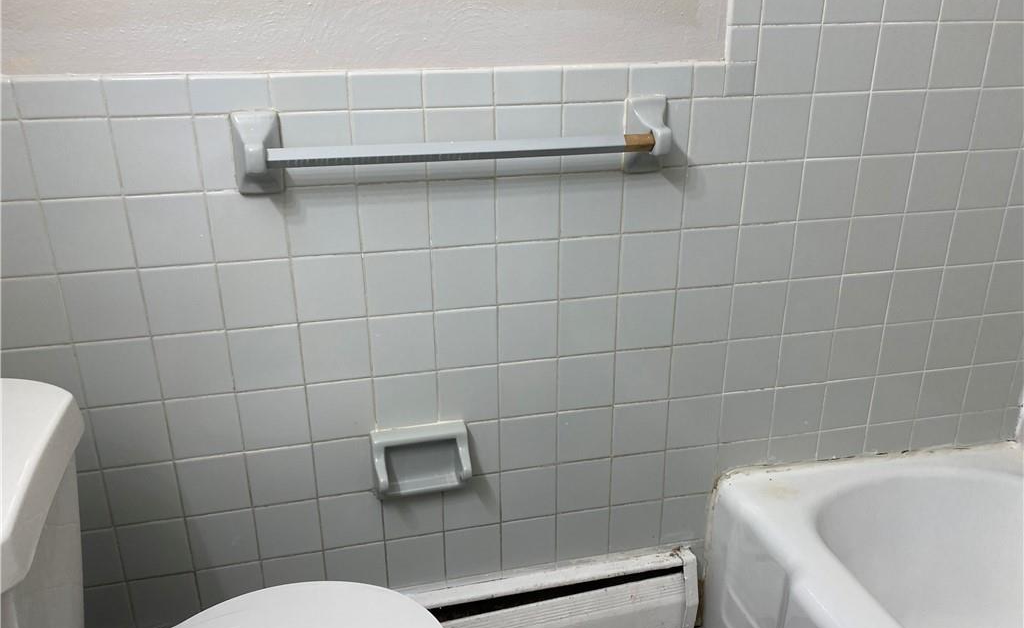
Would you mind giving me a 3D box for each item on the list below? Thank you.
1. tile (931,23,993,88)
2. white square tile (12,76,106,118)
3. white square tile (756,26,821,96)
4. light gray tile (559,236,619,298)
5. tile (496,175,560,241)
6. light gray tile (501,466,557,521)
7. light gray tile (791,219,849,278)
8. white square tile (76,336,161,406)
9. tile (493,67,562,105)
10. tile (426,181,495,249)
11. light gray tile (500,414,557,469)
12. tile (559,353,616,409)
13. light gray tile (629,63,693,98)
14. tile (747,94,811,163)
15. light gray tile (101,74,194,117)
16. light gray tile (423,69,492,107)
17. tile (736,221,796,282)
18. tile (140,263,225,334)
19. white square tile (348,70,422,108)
[{"bbox_3d":[0.774,-0.447,1.331,0.108,0.108,0.009,-5,22,-12],"label":"tile"},{"bbox_3d":[-0.610,-0.294,1.046,0.108,0.055,0.009,-5,21,-13],"label":"white square tile"},{"bbox_3d":[0.451,-0.417,1.264,0.108,0.108,0.010,-5,22,-12],"label":"white square tile"},{"bbox_3d":[0.129,-0.081,1.314,0.108,0.108,0.010,-5,21,-12],"label":"light gray tile"},{"bbox_3d":[0.027,-0.173,1.256,0.108,0.108,0.009,-5,21,-13],"label":"tile"},{"bbox_3d":[0.031,0.338,1.453,0.108,0.108,0.010,-5,22,-12],"label":"light gray tile"},{"bbox_3d":[0.562,-0.118,1.406,0.108,0.108,0.009,-5,22,-12],"label":"light gray tile"},{"bbox_3d":[-0.607,0.090,1.190,0.108,0.108,0.009,-5,21,-13],"label":"white square tile"},{"bbox_3d":[0.025,-0.353,1.189,0.108,0.055,0.009,-5,21,-13],"label":"tile"},{"bbox_3d":[-0.080,-0.163,1.232,0.108,0.108,0.010,-5,21,-12],"label":"tile"},{"bbox_3d":[0.030,0.234,1.413,0.108,0.108,0.010,-5,22,-12],"label":"light gray tile"},{"bbox_3d":[0.138,0.124,1.394,0.108,0.108,0.008,-5,22,-12],"label":"tile"},{"bbox_3d":[0.235,-0.373,1.228,0.108,0.054,0.010,-5,21,-12],"label":"light gray tile"},{"bbox_3d":[0.454,-0.314,1.304,0.108,0.108,0.008,-5,22,-12],"label":"tile"},{"bbox_3d":[-0.508,-0.304,1.071,0.108,0.057,0.008,-5,22,-12],"label":"light gray tile"},{"bbox_3d":[-0.080,-0.343,1.165,0.108,0.055,0.009,-5,21,-13],"label":"light gray tile"},{"bbox_3d":[0.456,-0.109,1.383,0.108,0.108,0.010,-5,22,-12],"label":"tile"},{"bbox_3d":[-0.505,-0.022,1.180,0.108,0.108,0.008,-5,22,-12],"label":"tile"},{"bbox_3d":[-0.187,-0.332,1.138,0.108,0.055,0.010,-5,22,-12],"label":"white square tile"}]

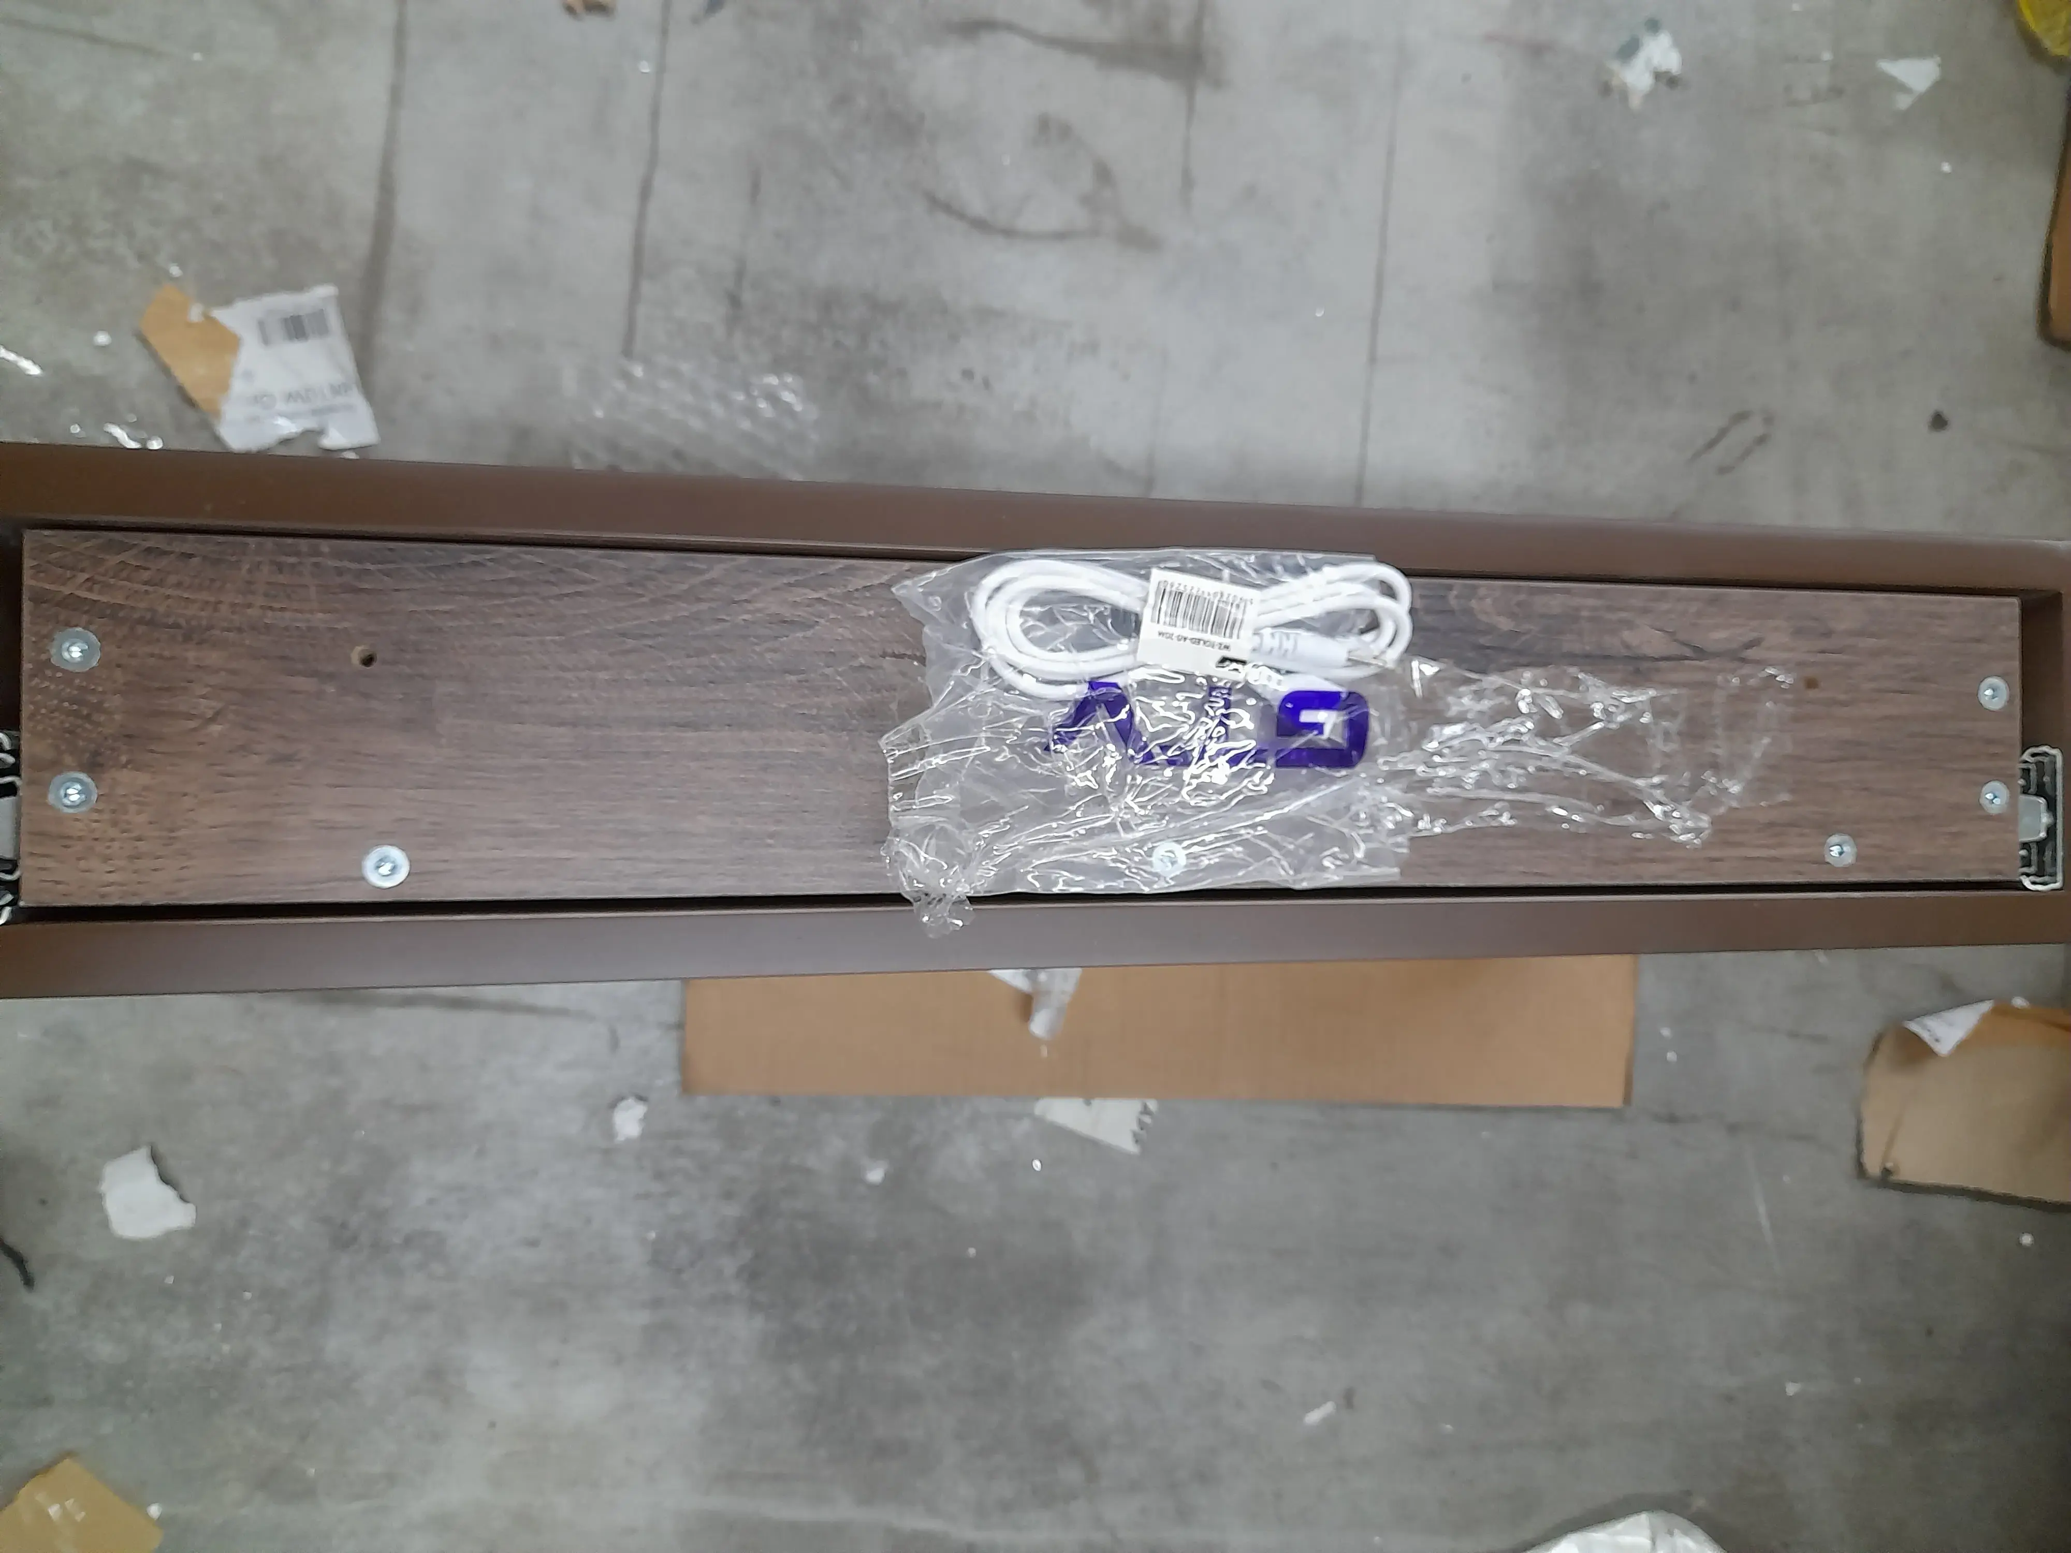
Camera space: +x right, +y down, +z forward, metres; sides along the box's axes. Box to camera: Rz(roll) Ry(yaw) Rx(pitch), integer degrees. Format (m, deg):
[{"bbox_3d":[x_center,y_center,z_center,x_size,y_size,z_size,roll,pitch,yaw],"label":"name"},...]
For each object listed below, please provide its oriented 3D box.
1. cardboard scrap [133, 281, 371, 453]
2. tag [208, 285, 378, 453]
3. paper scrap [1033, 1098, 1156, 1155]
[{"bbox_3d":[-0.348,-0.184,0.671,0.095,0.014,0.077,-6,91,-12],"label":"cardboard scrap"},{"bbox_3d":[-0.340,-0.180,0.675,0.067,0.010,0.075,-15,93,-11],"label":"tag"},{"bbox_3d":[0.033,0.162,0.754,0.060,0.005,0.038,24,85,-11],"label":"paper scrap"}]

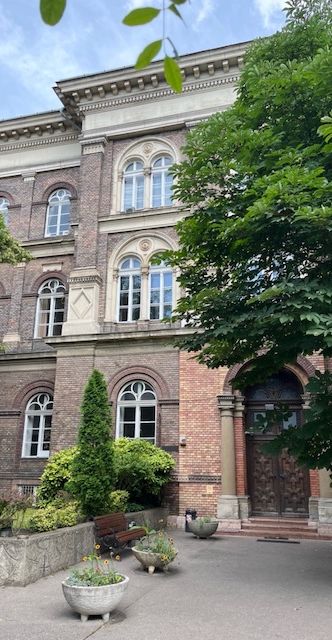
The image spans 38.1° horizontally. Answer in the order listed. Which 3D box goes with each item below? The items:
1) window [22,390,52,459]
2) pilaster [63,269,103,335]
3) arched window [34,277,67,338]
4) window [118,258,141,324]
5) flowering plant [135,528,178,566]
[{"bbox_3d":[-4.693,3.984,18.251,1.440,2.460,0.250,-4,-18,14],"label":"window"},{"bbox_3d":[-2.962,-0.697,17.553,1.280,2.660,0.500,-4,-18,14],"label":"pilaster"},{"bbox_3d":[-4.644,-0.503,19.682,1.420,2.540,0.250,-4,-18,14],"label":"arched window"},{"bbox_3d":[-1.451,-1.222,19.119,0.948,2.734,0.250,-4,-18,14],"label":"window"},{"bbox_3d":[-0.175,4.167,8.851,0.810,0.605,0.800,1,-18,-1],"label":"flowering plant"}]

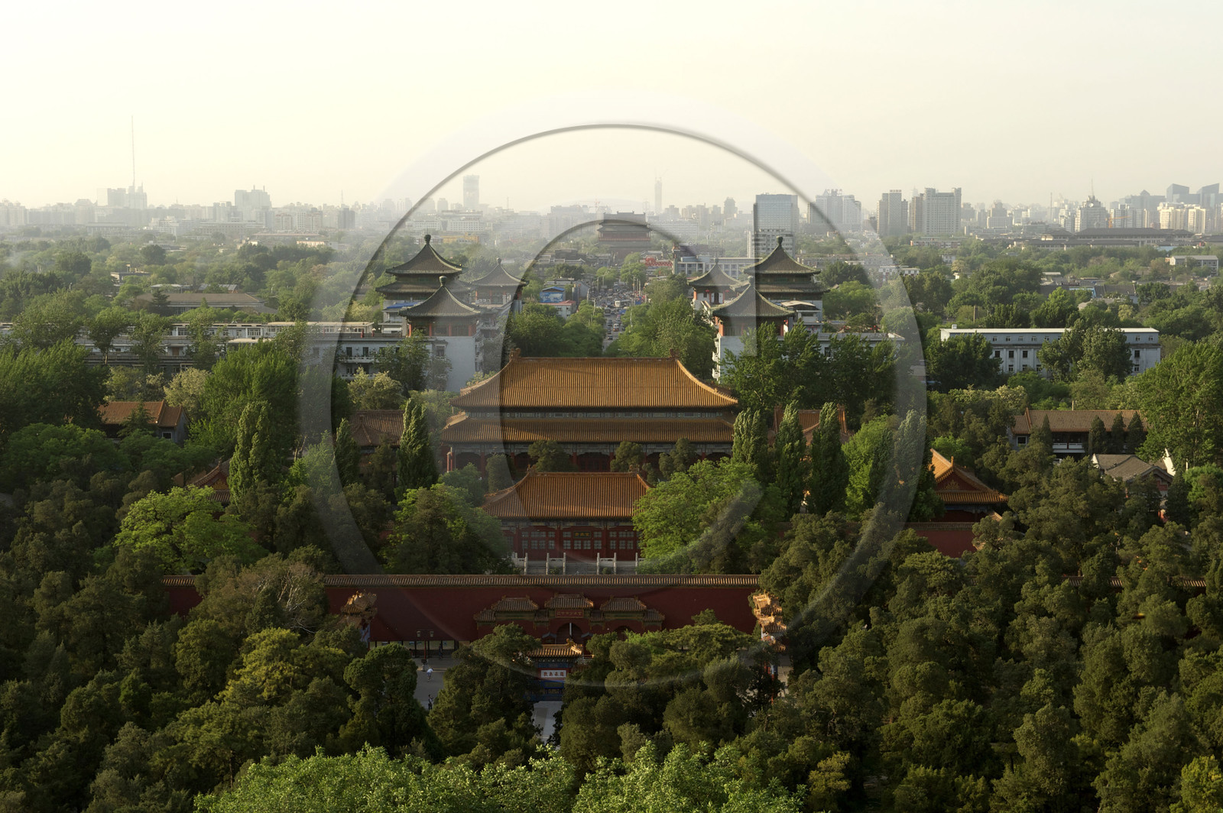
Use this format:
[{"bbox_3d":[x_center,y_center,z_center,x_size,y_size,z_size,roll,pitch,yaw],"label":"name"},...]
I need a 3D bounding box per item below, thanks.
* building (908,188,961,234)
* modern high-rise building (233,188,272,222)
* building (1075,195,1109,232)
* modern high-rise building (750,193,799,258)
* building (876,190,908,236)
[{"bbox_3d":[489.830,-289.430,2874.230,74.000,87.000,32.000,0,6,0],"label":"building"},{"bbox_3d":[-895.100,-486.710,4741.770,88.000,104.000,38.000,0,6,0],"label":"modern high-rise building"},{"bbox_3d":[755.810,-294.730,2991.970,46.000,74.000,38.000,0,6,0],"label":"building"},{"bbox_3d":[259.350,-295.290,2985.440,66.580,74.890,38.000,0,6,0],"label":"modern high-rise building"},{"bbox_3d":[418.970,-281.490,2836.070,40.050,77.700,30.000,0,6,0],"label":"building"}]

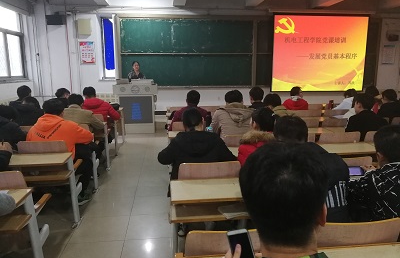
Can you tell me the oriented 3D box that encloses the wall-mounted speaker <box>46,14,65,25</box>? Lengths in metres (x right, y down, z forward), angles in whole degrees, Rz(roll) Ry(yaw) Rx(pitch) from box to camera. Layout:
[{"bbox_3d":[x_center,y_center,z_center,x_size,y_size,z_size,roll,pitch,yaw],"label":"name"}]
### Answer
[{"bbox_3d":[-3.891,-2.918,8.433,0.420,0.260,0.260,-2,11,-12],"label":"wall-mounted speaker"}]

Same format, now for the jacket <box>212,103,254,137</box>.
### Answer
[{"bbox_3d":[0.369,0.039,3.427,0.520,0.640,0.460,-1,11,-6],"label":"jacket"}]

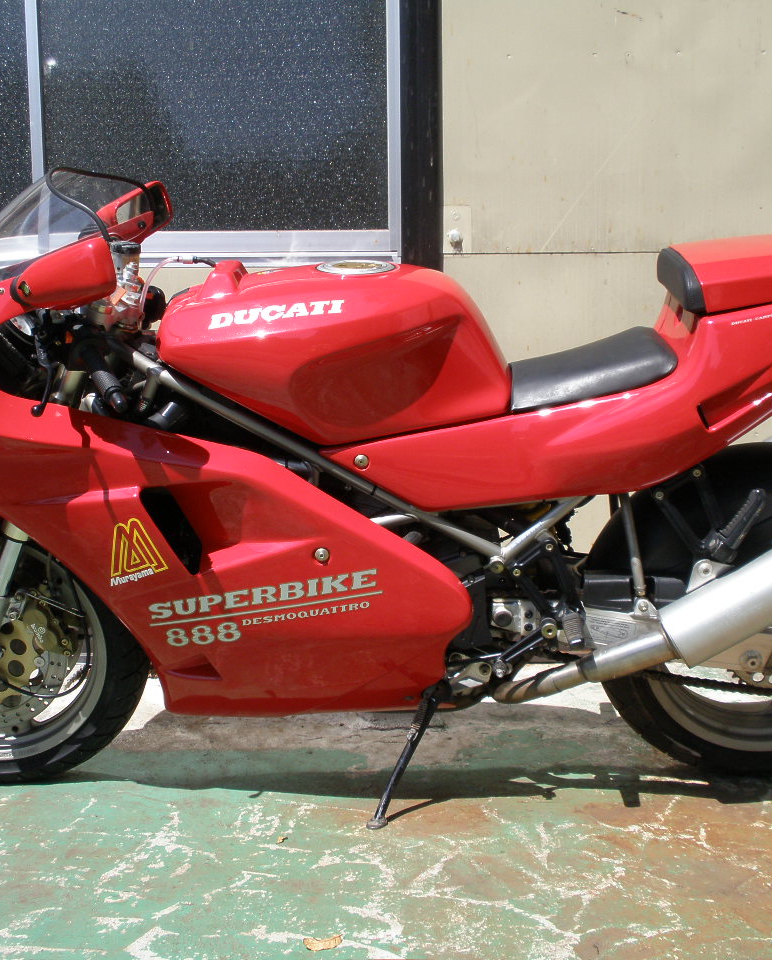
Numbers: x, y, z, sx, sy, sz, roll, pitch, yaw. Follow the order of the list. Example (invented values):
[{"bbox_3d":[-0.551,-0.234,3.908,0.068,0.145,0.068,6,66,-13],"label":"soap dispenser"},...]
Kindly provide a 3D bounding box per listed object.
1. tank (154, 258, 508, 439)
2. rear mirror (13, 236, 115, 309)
[{"bbox_3d":[-0.087,-0.233,2.360,0.600,0.290,0.360,0,19,0],"label":"tank"},{"bbox_3d":[-0.485,-0.308,2.041,0.160,0.095,0.140,-6,20,-14],"label":"rear mirror"}]

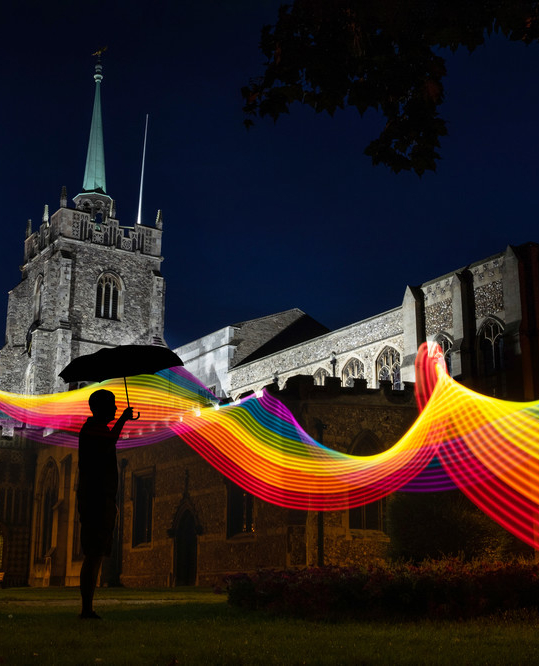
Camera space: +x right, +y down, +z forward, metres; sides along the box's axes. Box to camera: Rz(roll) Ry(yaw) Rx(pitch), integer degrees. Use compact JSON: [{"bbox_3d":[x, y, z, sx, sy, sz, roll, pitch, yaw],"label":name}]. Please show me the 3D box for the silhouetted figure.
[{"bbox_3d":[-1.274,1.300,7.547,0.430,1.750,0.500,1,-15,-5],"label":"silhouetted figure"}]

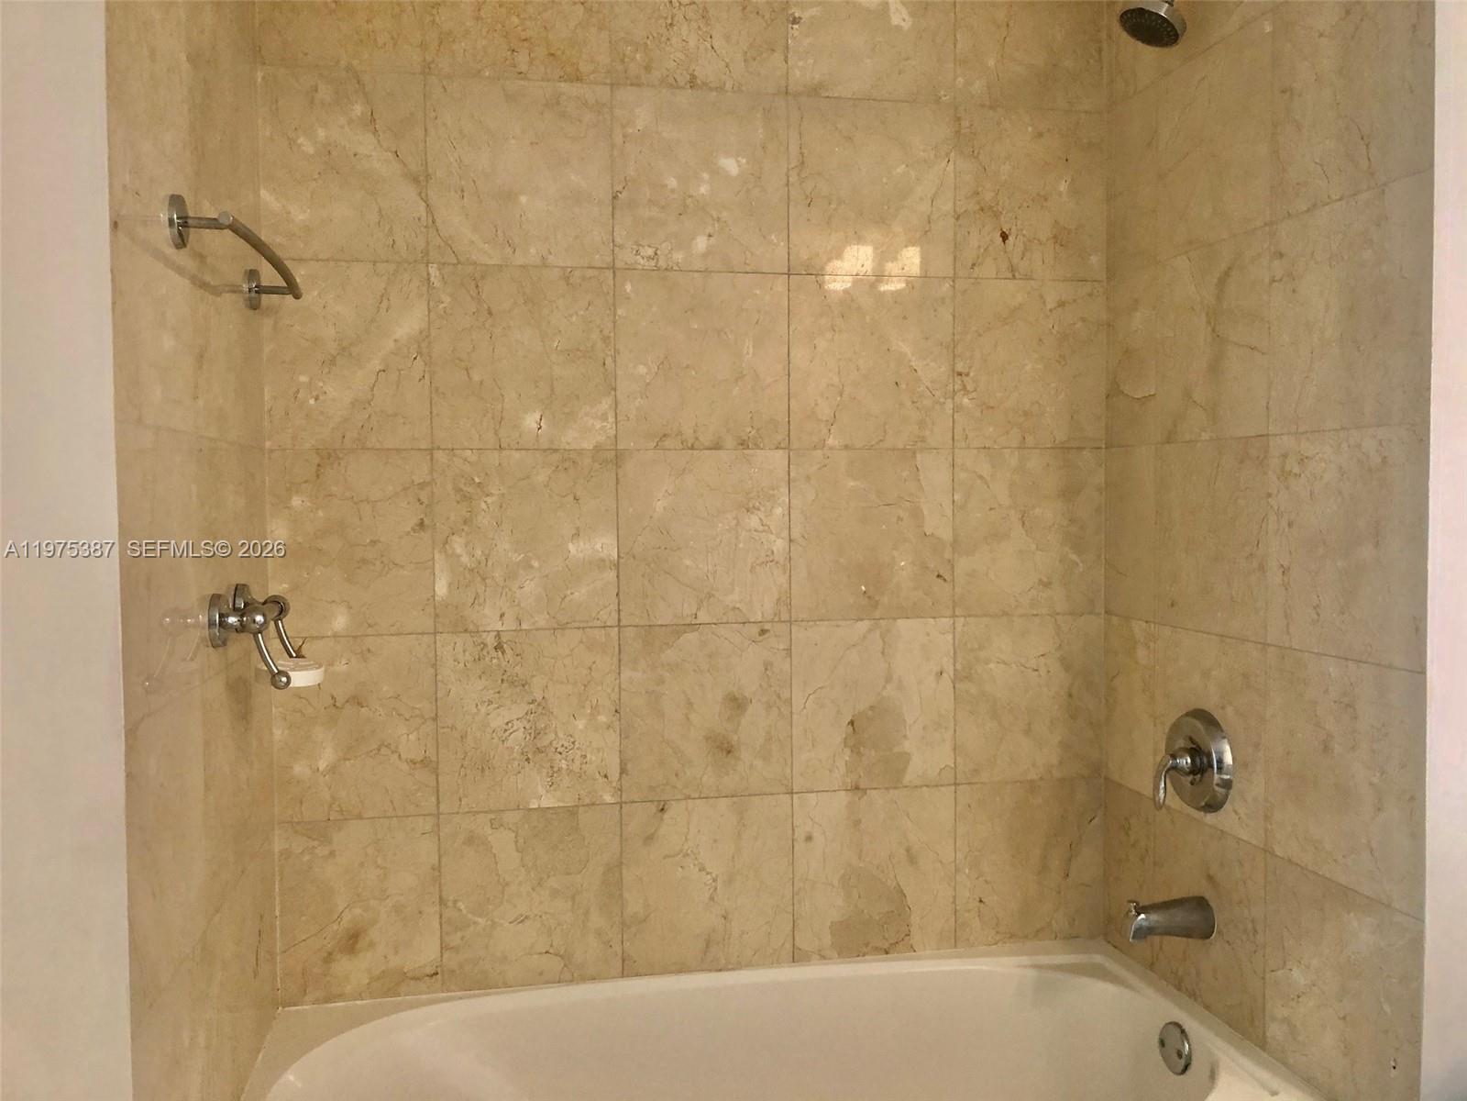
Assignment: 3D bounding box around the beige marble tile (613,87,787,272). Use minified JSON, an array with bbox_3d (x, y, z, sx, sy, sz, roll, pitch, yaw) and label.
[{"bbox_3d":[-0.056,-0.635,2.050,0.305,0.305,0.014,-1,3,-11],"label":"beige marble tile"}]

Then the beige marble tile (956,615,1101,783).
[{"bbox_3d":[0.549,0.273,2.206,0.292,0.305,0.010,-1,3,-11],"label":"beige marble tile"}]

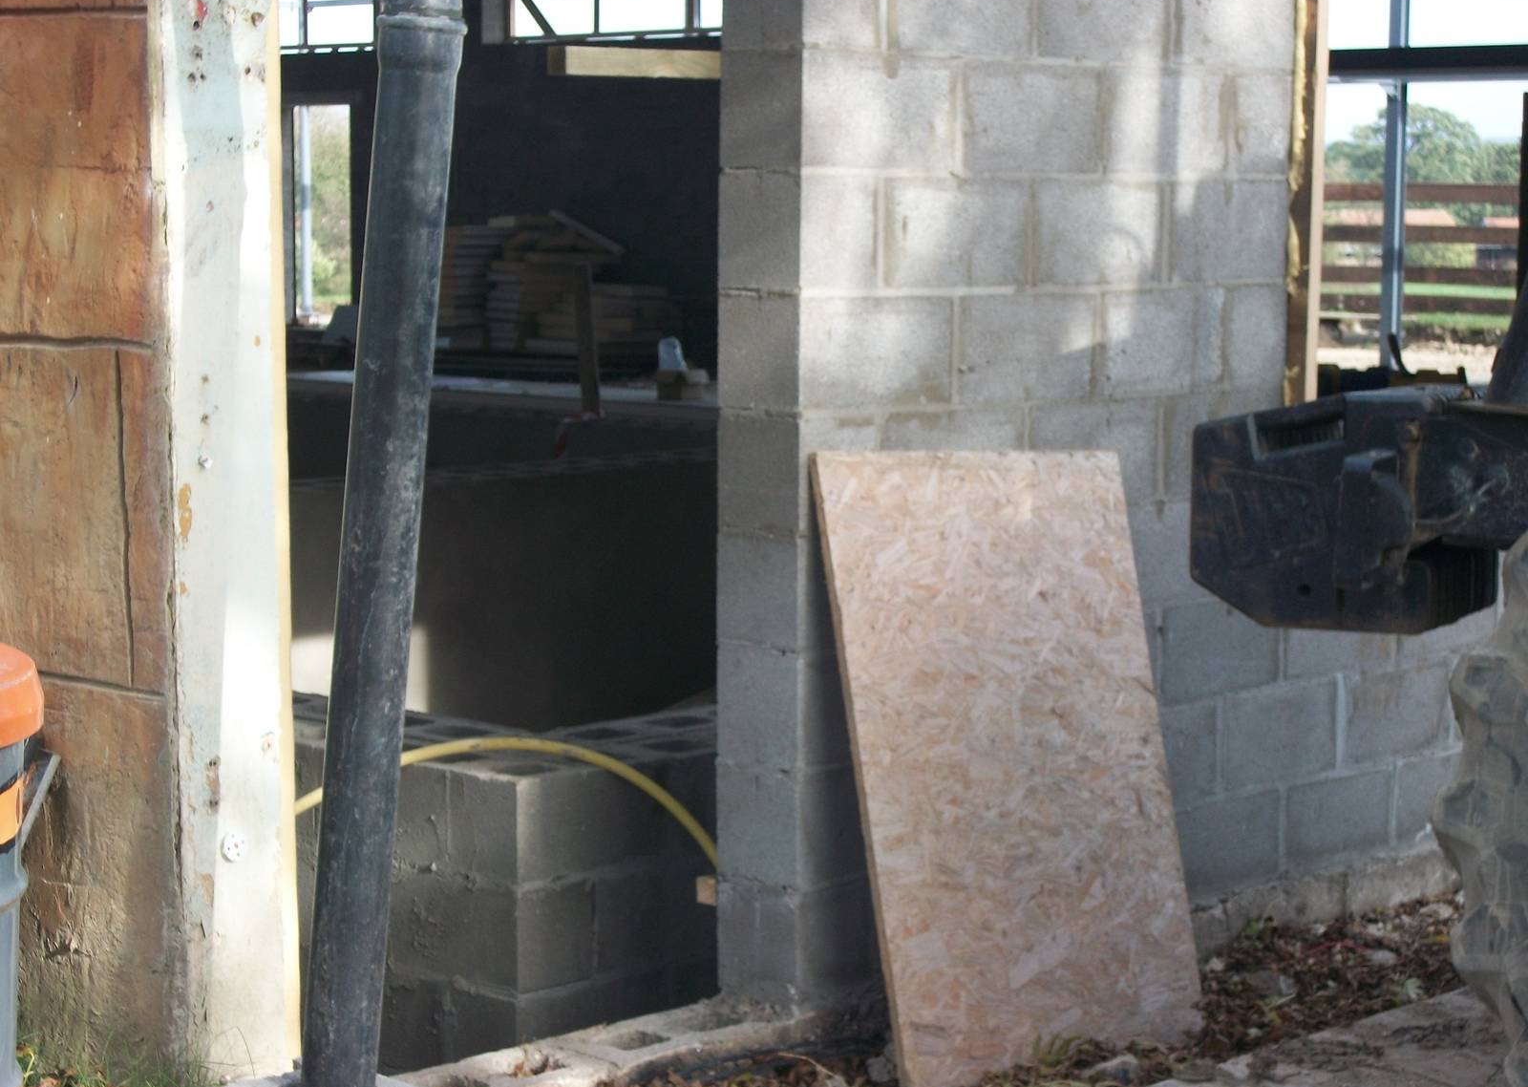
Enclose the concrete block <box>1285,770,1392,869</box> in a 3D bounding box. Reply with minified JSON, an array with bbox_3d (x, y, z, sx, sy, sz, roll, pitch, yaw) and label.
[{"bbox_3d":[1.225,0.632,7.802,0.215,0.215,0.440,6,8,43],"label":"concrete block"}]

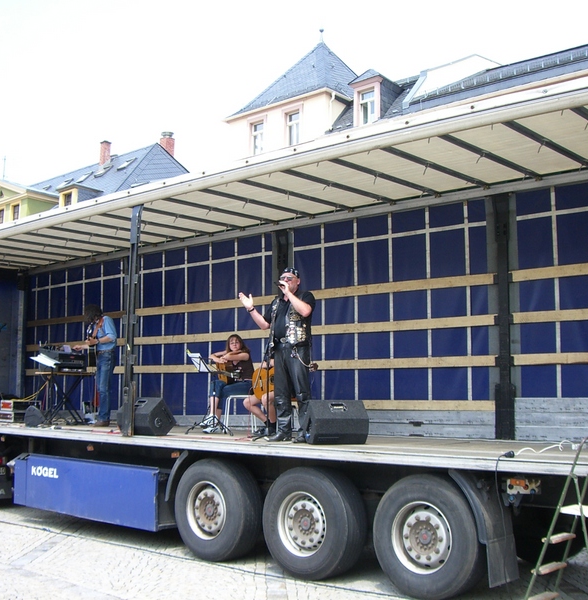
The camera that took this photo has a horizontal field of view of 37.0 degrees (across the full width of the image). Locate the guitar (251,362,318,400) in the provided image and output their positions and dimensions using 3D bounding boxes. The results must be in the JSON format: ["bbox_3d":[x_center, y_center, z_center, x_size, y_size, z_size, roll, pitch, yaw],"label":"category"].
[{"bbox_3d":[-0.117,0.928,10.320,0.990,0.370,0.110,-20,-16,37],"label":"guitar"}]

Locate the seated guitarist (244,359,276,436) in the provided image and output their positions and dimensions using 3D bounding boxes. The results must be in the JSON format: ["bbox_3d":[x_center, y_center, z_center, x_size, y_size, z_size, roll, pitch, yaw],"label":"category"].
[{"bbox_3d":[-0.260,1.020,10.600,0.500,1.220,0.750,-5,-7,41],"label":"seated guitarist"}]

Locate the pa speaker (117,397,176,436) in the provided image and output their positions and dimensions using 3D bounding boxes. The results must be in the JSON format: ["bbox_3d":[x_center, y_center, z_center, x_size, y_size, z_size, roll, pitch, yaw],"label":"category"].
[{"bbox_3d":[-1.707,1.347,10.130,0.540,0.425,0.440,-4,-8,36],"label":"pa speaker"}]

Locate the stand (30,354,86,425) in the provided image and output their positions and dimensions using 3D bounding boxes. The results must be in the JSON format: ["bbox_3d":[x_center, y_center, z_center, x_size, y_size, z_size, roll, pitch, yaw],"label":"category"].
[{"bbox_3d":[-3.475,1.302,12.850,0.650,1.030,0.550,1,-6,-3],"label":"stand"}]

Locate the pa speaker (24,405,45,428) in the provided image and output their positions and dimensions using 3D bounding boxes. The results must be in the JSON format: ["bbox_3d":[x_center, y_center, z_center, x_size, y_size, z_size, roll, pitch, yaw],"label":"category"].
[{"bbox_3d":[-3.561,1.599,12.050,0.260,0.300,0.330,3,-6,-25],"label":"pa speaker"}]

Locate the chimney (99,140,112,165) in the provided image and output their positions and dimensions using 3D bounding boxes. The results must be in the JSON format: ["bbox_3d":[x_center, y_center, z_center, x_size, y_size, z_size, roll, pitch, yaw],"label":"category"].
[{"bbox_3d":[-12.844,-10.043,60.000,0.580,1.650,0.580,-5,-9,42],"label":"chimney"}]

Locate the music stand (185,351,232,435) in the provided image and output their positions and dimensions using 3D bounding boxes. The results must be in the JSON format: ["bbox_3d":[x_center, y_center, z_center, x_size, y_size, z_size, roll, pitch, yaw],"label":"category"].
[{"bbox_3d":[-1.025,1.116,10.650,0.520,0.990,0.500,6,-8,-42],"label":"music stand"}]

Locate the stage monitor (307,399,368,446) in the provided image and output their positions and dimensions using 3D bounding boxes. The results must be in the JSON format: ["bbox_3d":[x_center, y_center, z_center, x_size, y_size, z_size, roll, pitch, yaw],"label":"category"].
[{"bbox_3d":[0.422,1.215,8.720,0.540,0.425,0.440,2,-6,-13],"label":"stage monitor"}]

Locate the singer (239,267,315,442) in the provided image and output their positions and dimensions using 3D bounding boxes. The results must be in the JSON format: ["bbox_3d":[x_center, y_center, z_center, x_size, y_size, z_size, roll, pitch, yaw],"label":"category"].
[{"bbox_3d":[-0.164,0.577,9.300,0.680,1.820,0.550,-5,-8,44],"label":"singer"}]

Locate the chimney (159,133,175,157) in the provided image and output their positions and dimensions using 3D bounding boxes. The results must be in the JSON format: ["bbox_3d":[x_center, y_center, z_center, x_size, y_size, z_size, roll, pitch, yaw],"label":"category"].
[{"bbox_3d":[-7.532,-9.089,52.000,0.650,1.650,0.650,5,-8,-44],"label":"chimney"}]

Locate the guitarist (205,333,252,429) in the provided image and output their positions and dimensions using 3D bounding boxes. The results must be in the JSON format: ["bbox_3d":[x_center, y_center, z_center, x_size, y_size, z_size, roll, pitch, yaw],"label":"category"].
[{"bbox_3d":[-0.816,1.054,11.020,0.700,1.230,0.480,4,-7,-38],"label":"guitarist"}]

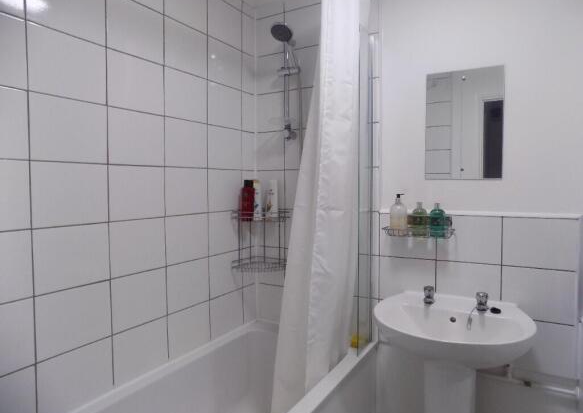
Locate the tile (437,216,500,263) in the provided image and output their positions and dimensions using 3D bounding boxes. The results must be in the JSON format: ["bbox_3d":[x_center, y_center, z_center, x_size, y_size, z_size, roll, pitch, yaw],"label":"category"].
[{"bbox_3d":[0.731,0.137,1.599,0.250,0.200,0.010,1,3,30],"label":"tile"}]

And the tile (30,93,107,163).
[{"bbox_3d":[-0.696,-0.239,1.223,0.010,0.198,0.248,2,3,30],"label":"tile"}]

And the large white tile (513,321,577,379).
[{"bbox_3d":[0.948,0.548,1.479,0.250,0.200,0.010,1,3,30],"label":"large white tile"}]

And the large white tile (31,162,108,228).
[{"bbox_3d":[-0.706,-0.040,1.228,0.010,0.200,0.250,1,3,30],"label":"large white tile"}]

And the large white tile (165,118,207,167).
[{"bbox_3d":[-0.451,-0.268,1.672,0.010,0.200,0.250,1,3,30],"label":"large white tile"}]

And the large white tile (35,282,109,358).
[{"bbox_3d":[-0.694,0.361,1.249,0.010,0.197,0.245,1,3,30],"label":"large white tile"}]

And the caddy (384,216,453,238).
[{"bbox_3d":[0.531,0.085,1.622,0.272,0.069,0.105,2,3,30],"label":"caddy"}]

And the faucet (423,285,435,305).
[{"bbox_3d":[0.558,0.359,1.578,0.045,0.073,0.085,2,3,30],"label":"faucet"}]

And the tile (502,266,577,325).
[{"bbox_3d":[0.939,0.344,1.479,0.248,0.198,0.010,2,3,30],"label":"tile"}]

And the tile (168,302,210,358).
[{"bbox_3d":[-0.441,0.530,1.692,0.010,0.183,0.249,1,3,30],"label":"tile"}]

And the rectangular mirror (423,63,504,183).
[{"bbox_3d":[0.701,-0.330,1.566,0.300,0.450,0.010,1,3,30],"label":"rectangular mirror"}]

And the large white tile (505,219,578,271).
[{"bbox_3d":[0.930,0.140,1.458,0.237,0.189,0.010,1,3,30],"label":"large white tile"}]

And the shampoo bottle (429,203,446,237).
[{"bbox_3d":[0.603,0.057,1.593,0.060,0.142,0.055,1,3,27],"label":"shampoo bottle"}]

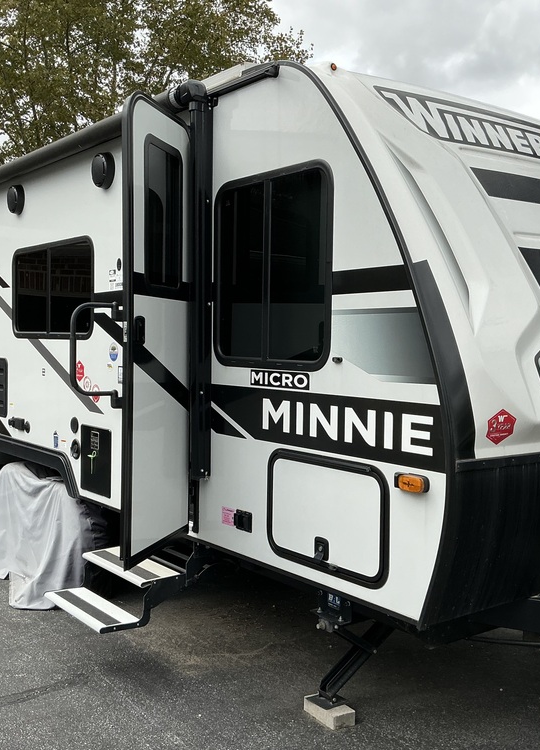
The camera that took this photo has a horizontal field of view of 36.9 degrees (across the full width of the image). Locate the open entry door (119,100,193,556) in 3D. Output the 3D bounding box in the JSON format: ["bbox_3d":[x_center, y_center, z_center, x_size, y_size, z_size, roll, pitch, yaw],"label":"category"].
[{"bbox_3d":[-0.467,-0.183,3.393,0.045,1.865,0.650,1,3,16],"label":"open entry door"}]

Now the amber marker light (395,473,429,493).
[{"bbox_3d":[0.466,0.361,2.670,0.034,0.058,0.132,-1,3,-38],"label":"amber marker light"}]

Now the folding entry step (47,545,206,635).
[{"bbox_3d":[-0.714,0.958,3.990,0.595,0.360,0.650,-1,3,-38],"label":"folding entry step"}]

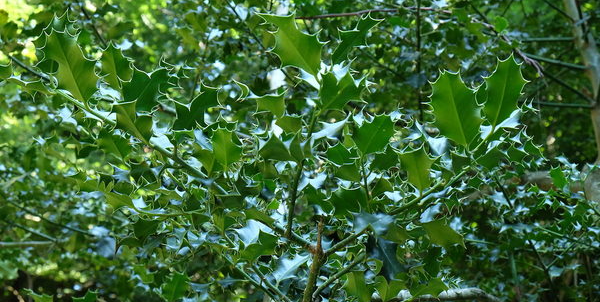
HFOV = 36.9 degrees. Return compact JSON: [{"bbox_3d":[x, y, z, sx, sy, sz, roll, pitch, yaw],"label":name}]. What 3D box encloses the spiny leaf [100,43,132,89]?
[{"bbox_3d":[-0.183,-0.085,0.900,0.034,0.053,0.018,-12,23,-10],"label":"spiny leaf"}]

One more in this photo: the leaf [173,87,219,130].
[{"bbox_3d":[-0.116,-0.047,1.000,0.059,0.032,0.017,-46,0,25],"label":"leaf"}]

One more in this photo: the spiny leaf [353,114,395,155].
[{"bbox_3d":[0.073,-0.017,0.900,0.038,0.052,0.018,25,29,4],"label":"spiny leaf"}]

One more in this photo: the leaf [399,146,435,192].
[{"bbox_3d":[0.127,0.019,0.980,0.037,0.055,0.017,-7,30,0],"label":"leaf"}]

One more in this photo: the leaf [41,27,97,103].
[{"bbox_3d":[-0.215,-0.080,0.840,0.045,0.078,0.020,-24,19,-11],"label":"leaf"}]

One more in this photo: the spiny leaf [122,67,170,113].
[{"bbox_3d":[-0.171,-0.067,1.000,0.042,0.059,0.017,37,25,0],"label":"spiny leaf"}]

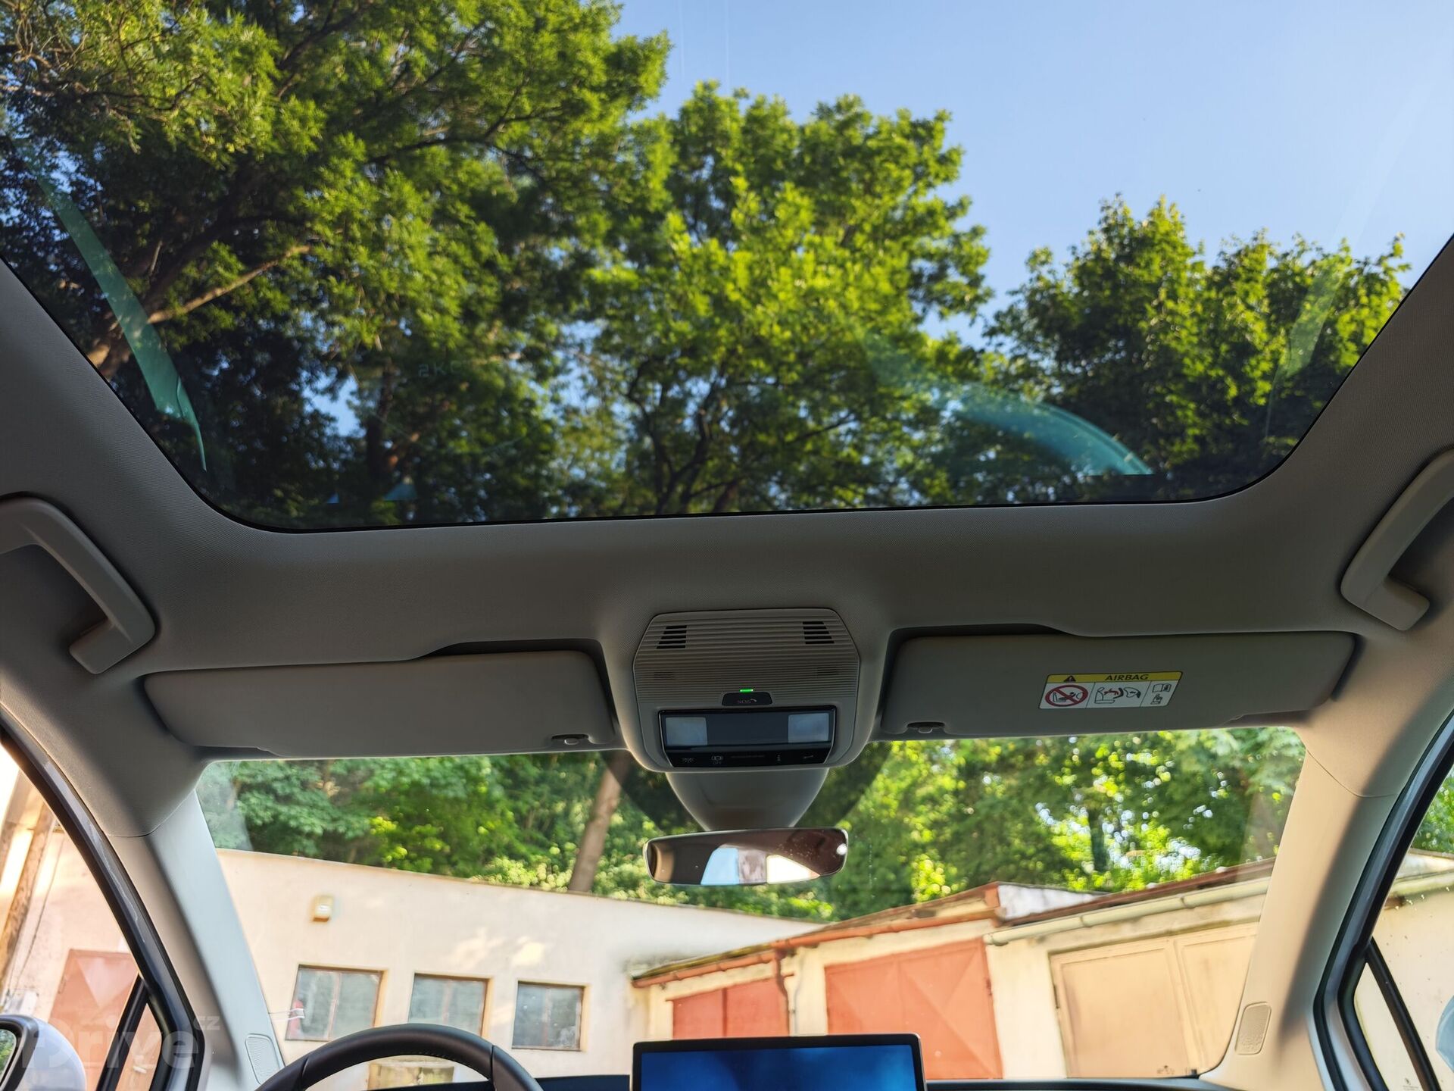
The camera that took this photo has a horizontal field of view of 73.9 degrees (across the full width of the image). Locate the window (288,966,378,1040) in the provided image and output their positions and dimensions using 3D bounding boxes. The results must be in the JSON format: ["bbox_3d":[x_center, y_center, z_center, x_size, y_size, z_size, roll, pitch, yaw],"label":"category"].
[{"bbox_3d":[-4.608,5.404,11.357,1.000,0.790,0.100,19,-36,-29],"label":"window"}]

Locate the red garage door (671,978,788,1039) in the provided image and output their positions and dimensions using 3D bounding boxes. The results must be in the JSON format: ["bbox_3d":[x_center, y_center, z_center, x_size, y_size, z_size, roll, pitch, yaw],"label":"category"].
[{"bbox_3d":[-0.015,6.529,11.666,0.080,2.160,2.380,19,-36,-29],"label":"red garage door"}]

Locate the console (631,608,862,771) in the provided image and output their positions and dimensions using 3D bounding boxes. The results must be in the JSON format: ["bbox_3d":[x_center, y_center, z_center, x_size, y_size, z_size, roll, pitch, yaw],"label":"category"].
[{"bbox_3d":[0.019,0.122,0.919,0.210,0.060,0.210,-2,-53,4],"label":"console"}]

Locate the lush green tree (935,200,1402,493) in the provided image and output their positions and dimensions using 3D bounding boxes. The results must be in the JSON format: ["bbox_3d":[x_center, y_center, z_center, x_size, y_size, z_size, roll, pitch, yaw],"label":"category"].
[{"bbox_3d":[9.542,0.869,17.257,9.500,16.800,9.500,-18,-35,27],"label":"lush green tree"}]

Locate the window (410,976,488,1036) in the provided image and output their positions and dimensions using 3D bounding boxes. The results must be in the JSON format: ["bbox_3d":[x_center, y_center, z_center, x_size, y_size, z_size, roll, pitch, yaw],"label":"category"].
[{"bbox_3d":[-3.490,5.800,12.022,0.990,0.790,0.100,19,-36,-29],"label":"window"}]

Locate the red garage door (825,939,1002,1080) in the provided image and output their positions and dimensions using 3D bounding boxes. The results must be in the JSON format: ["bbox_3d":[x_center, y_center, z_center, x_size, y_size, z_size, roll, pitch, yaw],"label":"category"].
[{"bbox_3d":[1.786,5.128,9.380,0.080,2.180,2.360,19,-36,-29],"label":"red garage door"}]

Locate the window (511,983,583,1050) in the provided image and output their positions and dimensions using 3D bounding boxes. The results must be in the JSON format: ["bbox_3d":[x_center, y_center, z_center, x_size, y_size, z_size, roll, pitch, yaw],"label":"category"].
[{"bbox_3d":[-2.355,6.200,12.698,0.990,0.790,0.100,19,-36,-29],"label":"window"}]

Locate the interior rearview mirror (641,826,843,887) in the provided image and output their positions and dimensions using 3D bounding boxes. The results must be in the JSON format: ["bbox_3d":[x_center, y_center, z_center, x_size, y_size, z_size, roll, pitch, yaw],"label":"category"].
[{"bbox_3d":[0.023,0.346,1.073,0.230,0.060,0.035,-8,-28,13],"label":"interior rearview mirror"}]

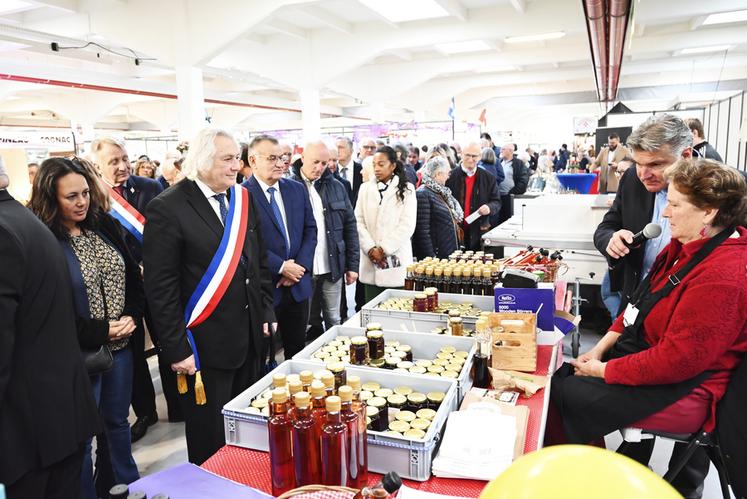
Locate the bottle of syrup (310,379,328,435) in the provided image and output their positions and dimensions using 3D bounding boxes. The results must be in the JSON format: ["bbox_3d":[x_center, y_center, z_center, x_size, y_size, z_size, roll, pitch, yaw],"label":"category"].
[{"bbox_3d":[-0.131,0.455,1.359,0.059,0.281,0.059,0,10,0],"label":"bottle of syrup"}]

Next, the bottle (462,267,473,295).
[{"bbox_3d":[0.483,0.211,2.911,0.053,0.217,0.053,-1,10,-6],"label":"bottle"}]

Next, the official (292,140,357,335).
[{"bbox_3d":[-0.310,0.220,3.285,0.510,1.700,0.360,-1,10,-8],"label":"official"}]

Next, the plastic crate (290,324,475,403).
[{"bbox_3d":[0.055,0.417,2.068,0.600,0.118,0.400,3,10,18],"label":"plastic crate"}]

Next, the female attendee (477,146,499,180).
[{"bbox_3d":[1.469,-0.439,7.230,0.470,1.660,0.320,0,10,-3],"label":"female attendee"}]

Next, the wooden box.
[{"bbox_3d":[0.559,0.353,2.241,0.165,0.210,0.160,1,10,8],"label":"wooden box"}]

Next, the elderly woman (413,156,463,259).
[{"bbox_3d":[0.501,0.042,4.576,0.340,1.573,0.500,8,13,39],"label":"elderly woman"}]

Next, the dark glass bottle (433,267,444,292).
[{"bbox_3d":[0.339,0.203,2.961,0.053,0.217,0.053,-1,10,-6],"label":"dark glass bottle"}]

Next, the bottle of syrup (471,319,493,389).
[{"bbox_3d":[0.387,0.371,1.991,0.073,0.233,0.073,0,10,0],"label":"bottle of syrup"}]

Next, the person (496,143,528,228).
[{"bbox_3d":[1.854,-0.570,7.617,0.340,1.723,0.520,-8,13,-39],"label":"person"}]

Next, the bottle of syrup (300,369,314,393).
[{"bbox_3d":[-0.165,0.445,1.417,0.059,0.281,0.059,0,10,0],"label":"bottle of syrup"}]

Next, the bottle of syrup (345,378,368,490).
[{"bbox_3d":[-0.048,0.461,1.437,0.061,0.280,0.061,-1,10,-6],"label":"bottle of syrup"}]

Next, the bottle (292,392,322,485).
[{"bbox_3d":[-0.159,0.467,1.293,0.059,0.281,0.059,0,10,0],"label":"bottle"}]

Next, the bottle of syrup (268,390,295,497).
[{"bbox_3d":[-0.225,0.473,1.368,0.061,0.280,0.061,-1,10,-6],"label":"bottle of syrup"}]

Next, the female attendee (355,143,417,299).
[{"bbox_3d":[0.080,0.147,3.800,0.440,1.670,0.340,2,10,8],"label":"female attendee"}]

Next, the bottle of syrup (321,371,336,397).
[{"bbox_3d":[-0.116,0.455,1.469,0.061,0.280,0.061,-1,10,-6],"label":"bottle of syrup"}]

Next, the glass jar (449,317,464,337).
[{"bbox_3d":[0.343,0.323,2.325,0.054,0.070,0.054,0,10,0],"label":"glass jar"}]

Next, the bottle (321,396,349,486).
[{"bbox_3d":[-0.092,0.481,1.322,0.061,0.280,0.061,-1,10,-6],"label":"bottle"}]

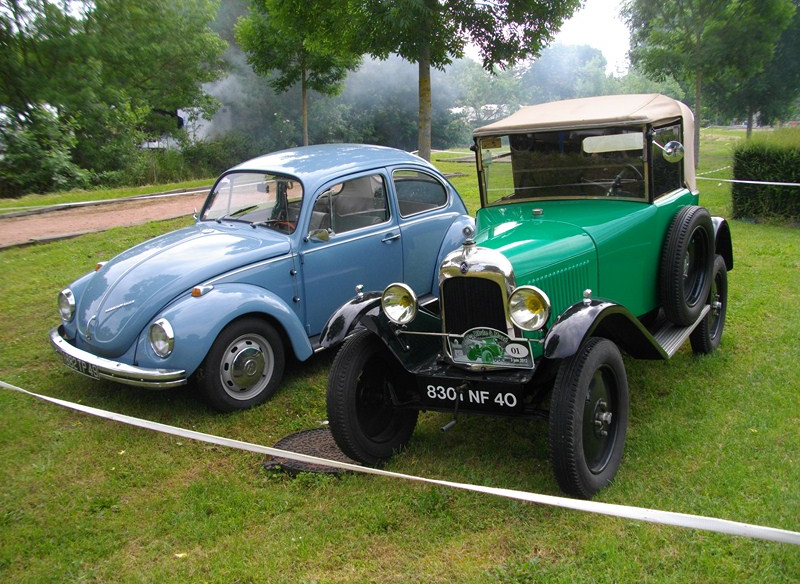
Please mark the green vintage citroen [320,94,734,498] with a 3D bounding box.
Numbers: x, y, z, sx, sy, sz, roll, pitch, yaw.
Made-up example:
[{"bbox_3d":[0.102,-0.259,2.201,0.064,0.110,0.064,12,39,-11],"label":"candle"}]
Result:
[{"bbox_3d":[0.963,-0.212,4.401,1.400,1.750,3.200,1,12,34],"label":"green vintage citroen"}]

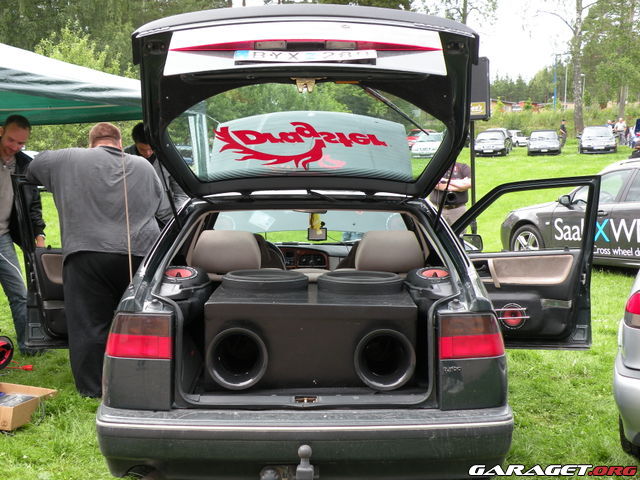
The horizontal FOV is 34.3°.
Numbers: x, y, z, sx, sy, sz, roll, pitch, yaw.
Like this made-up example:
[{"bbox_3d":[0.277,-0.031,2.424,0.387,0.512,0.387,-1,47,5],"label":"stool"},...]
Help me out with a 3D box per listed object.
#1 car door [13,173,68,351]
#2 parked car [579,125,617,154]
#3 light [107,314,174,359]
[{"bbox_3d":[-1.461,0.135,6.908,1.130,1.140,0.240,-1,6,-9],"label":"car door"},{"bbox_3d":[13.908,-4.978,51.800,1.760,1.420,4.500,1,6,13],"label":"parked car"},{"bbox_3d":[-0.708,0.375,4.070,0.280,0.175,0.190,1,6,8],"label":"light"}]

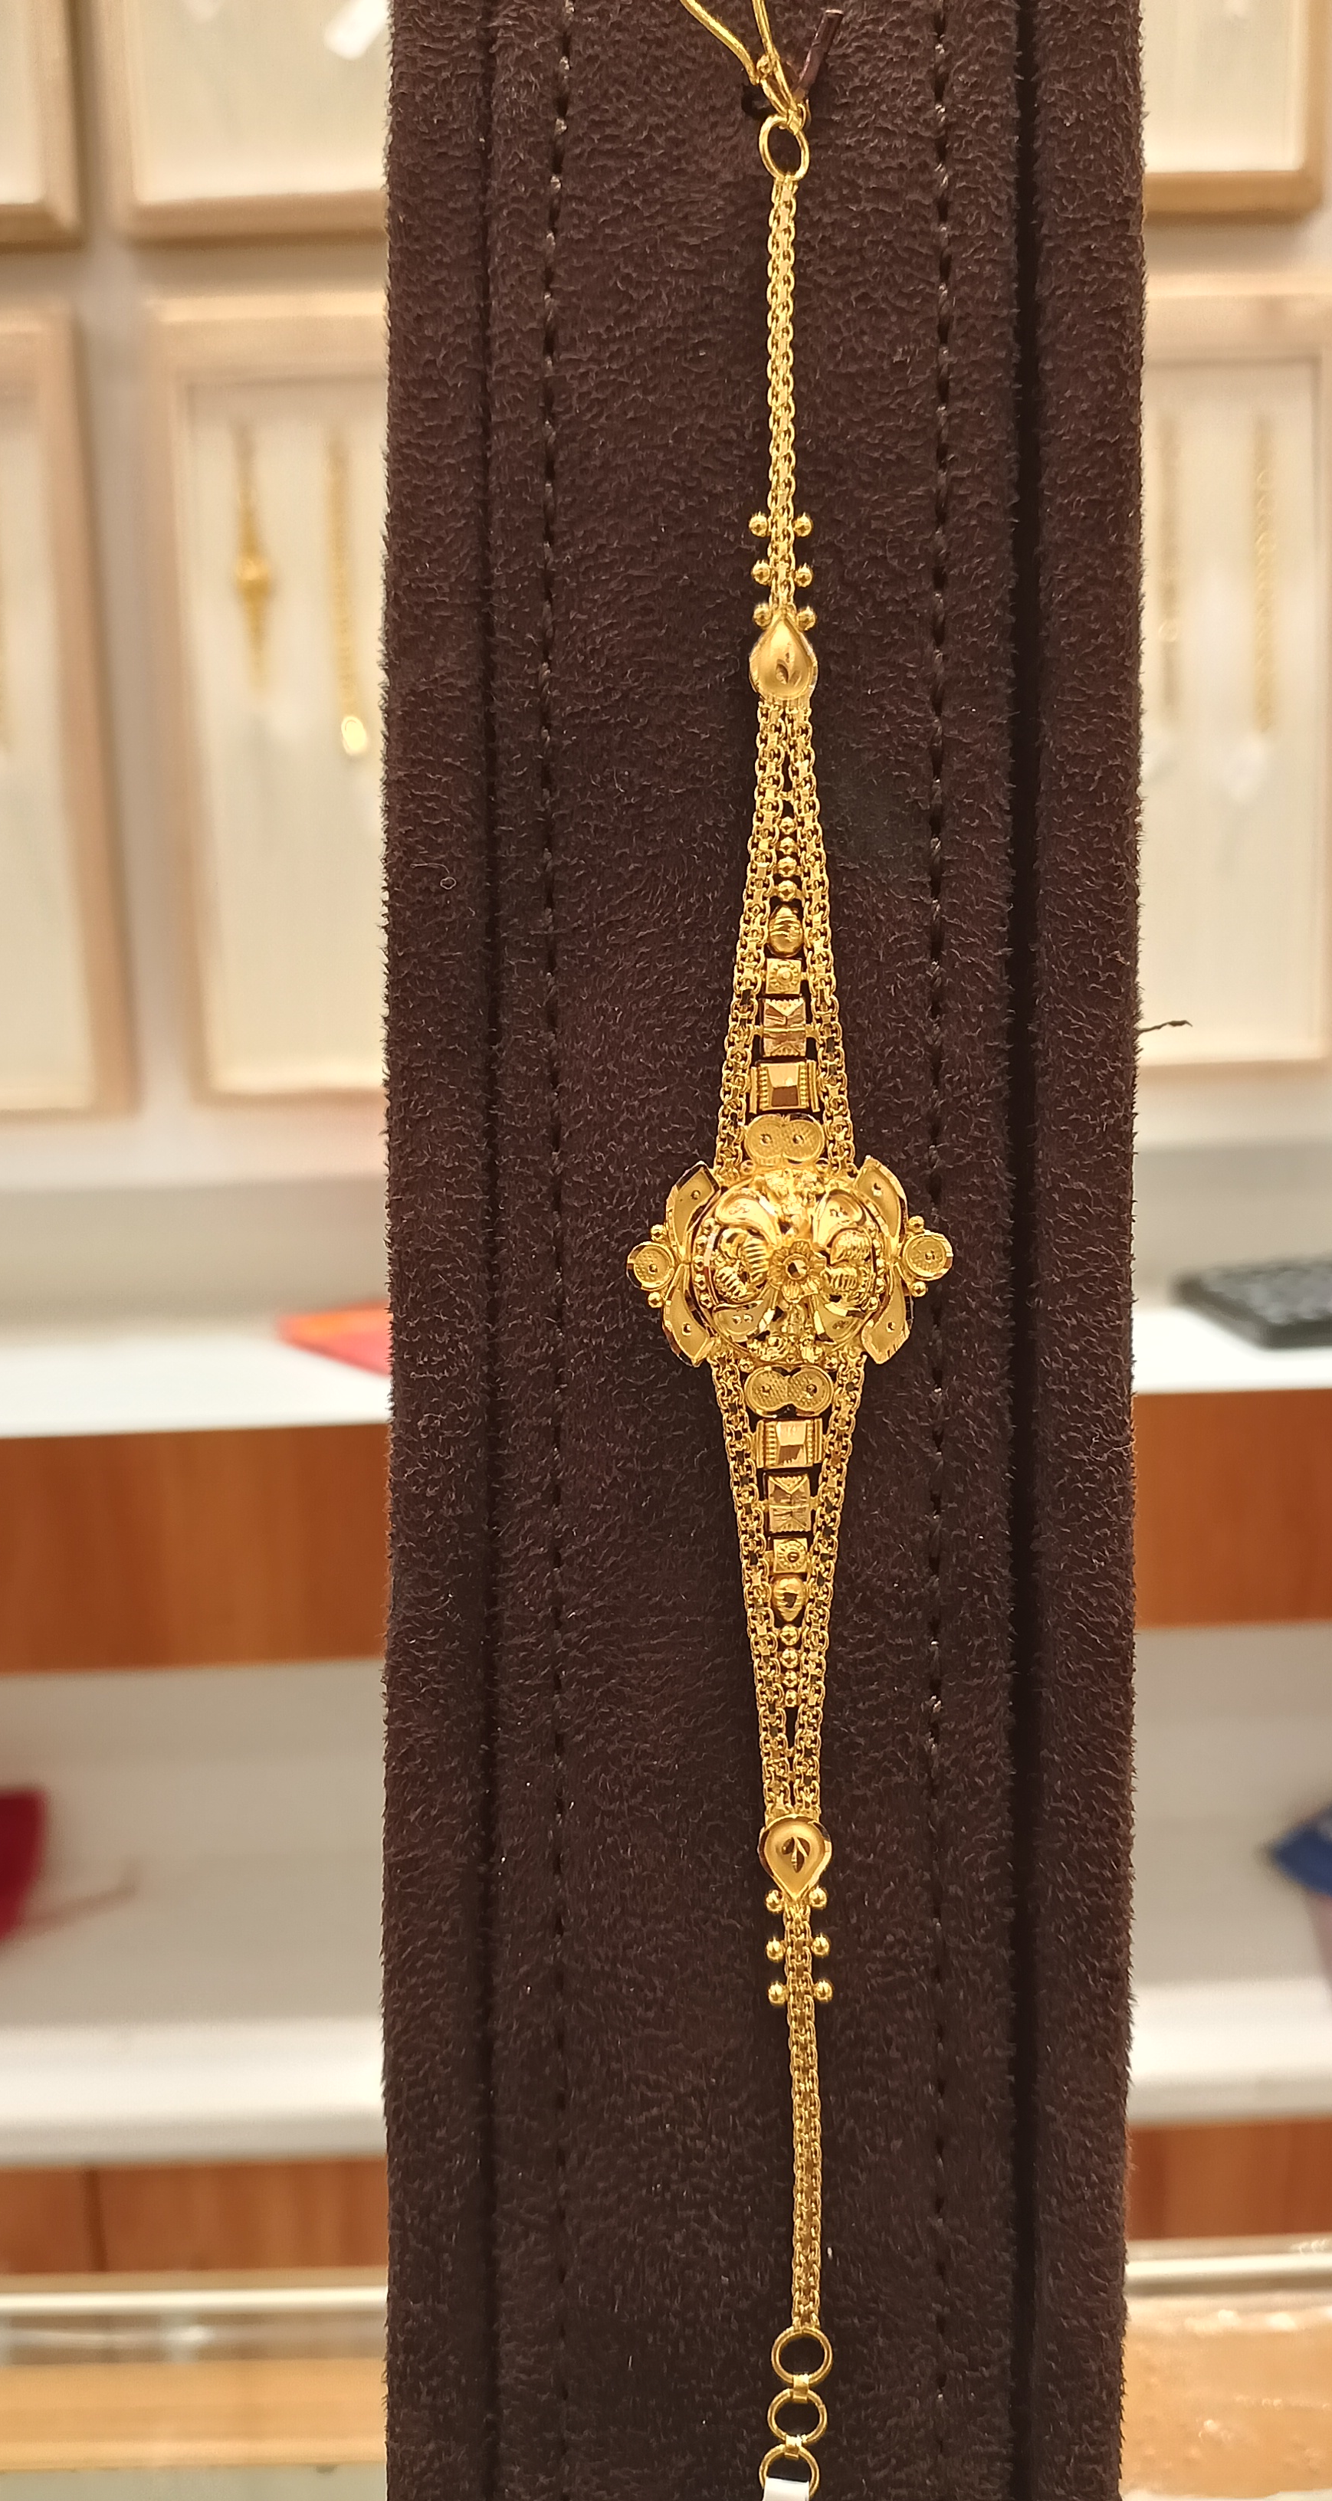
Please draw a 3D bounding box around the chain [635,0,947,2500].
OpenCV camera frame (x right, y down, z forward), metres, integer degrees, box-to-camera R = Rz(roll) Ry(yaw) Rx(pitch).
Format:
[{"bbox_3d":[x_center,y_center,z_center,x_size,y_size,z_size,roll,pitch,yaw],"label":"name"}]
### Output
[{"bbox_3d":[0.010,-0.001,0.152,0.025,0.198,0.009,-1,2,0],"label":"chain"}]

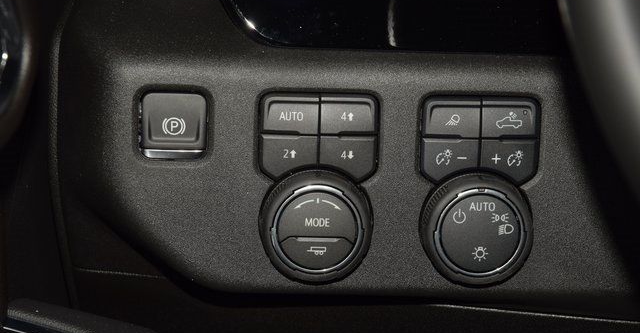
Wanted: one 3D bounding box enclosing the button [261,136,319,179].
[{"bbox_3d":[-0.012,-0.004,0.745,0.022,0.017,0.008,1,10,-1],"label":"button"}]

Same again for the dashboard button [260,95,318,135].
[{"bbox_3d":[-0.011,-0.021,0.742,0.022,0.015,0.008,1,10,-1],"label":"dashboard button"}]

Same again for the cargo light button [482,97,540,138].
[{"bbox_3d":[0.075,-0.020,0.744,0.022,0.015,0.008,1,10,-1],"label":"cargo light button"}]

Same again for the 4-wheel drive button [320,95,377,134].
[{"bbox_3d":[0.011,-0.021,0.743,0.022,0.015,0.008,1,10,-1],"label":"4-wheel drive button"}]

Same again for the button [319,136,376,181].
[{"bbox_3d":[0.011,-0.004,0.746,0.022,0.018,0.008,1,10,-1],"label":"button"}]

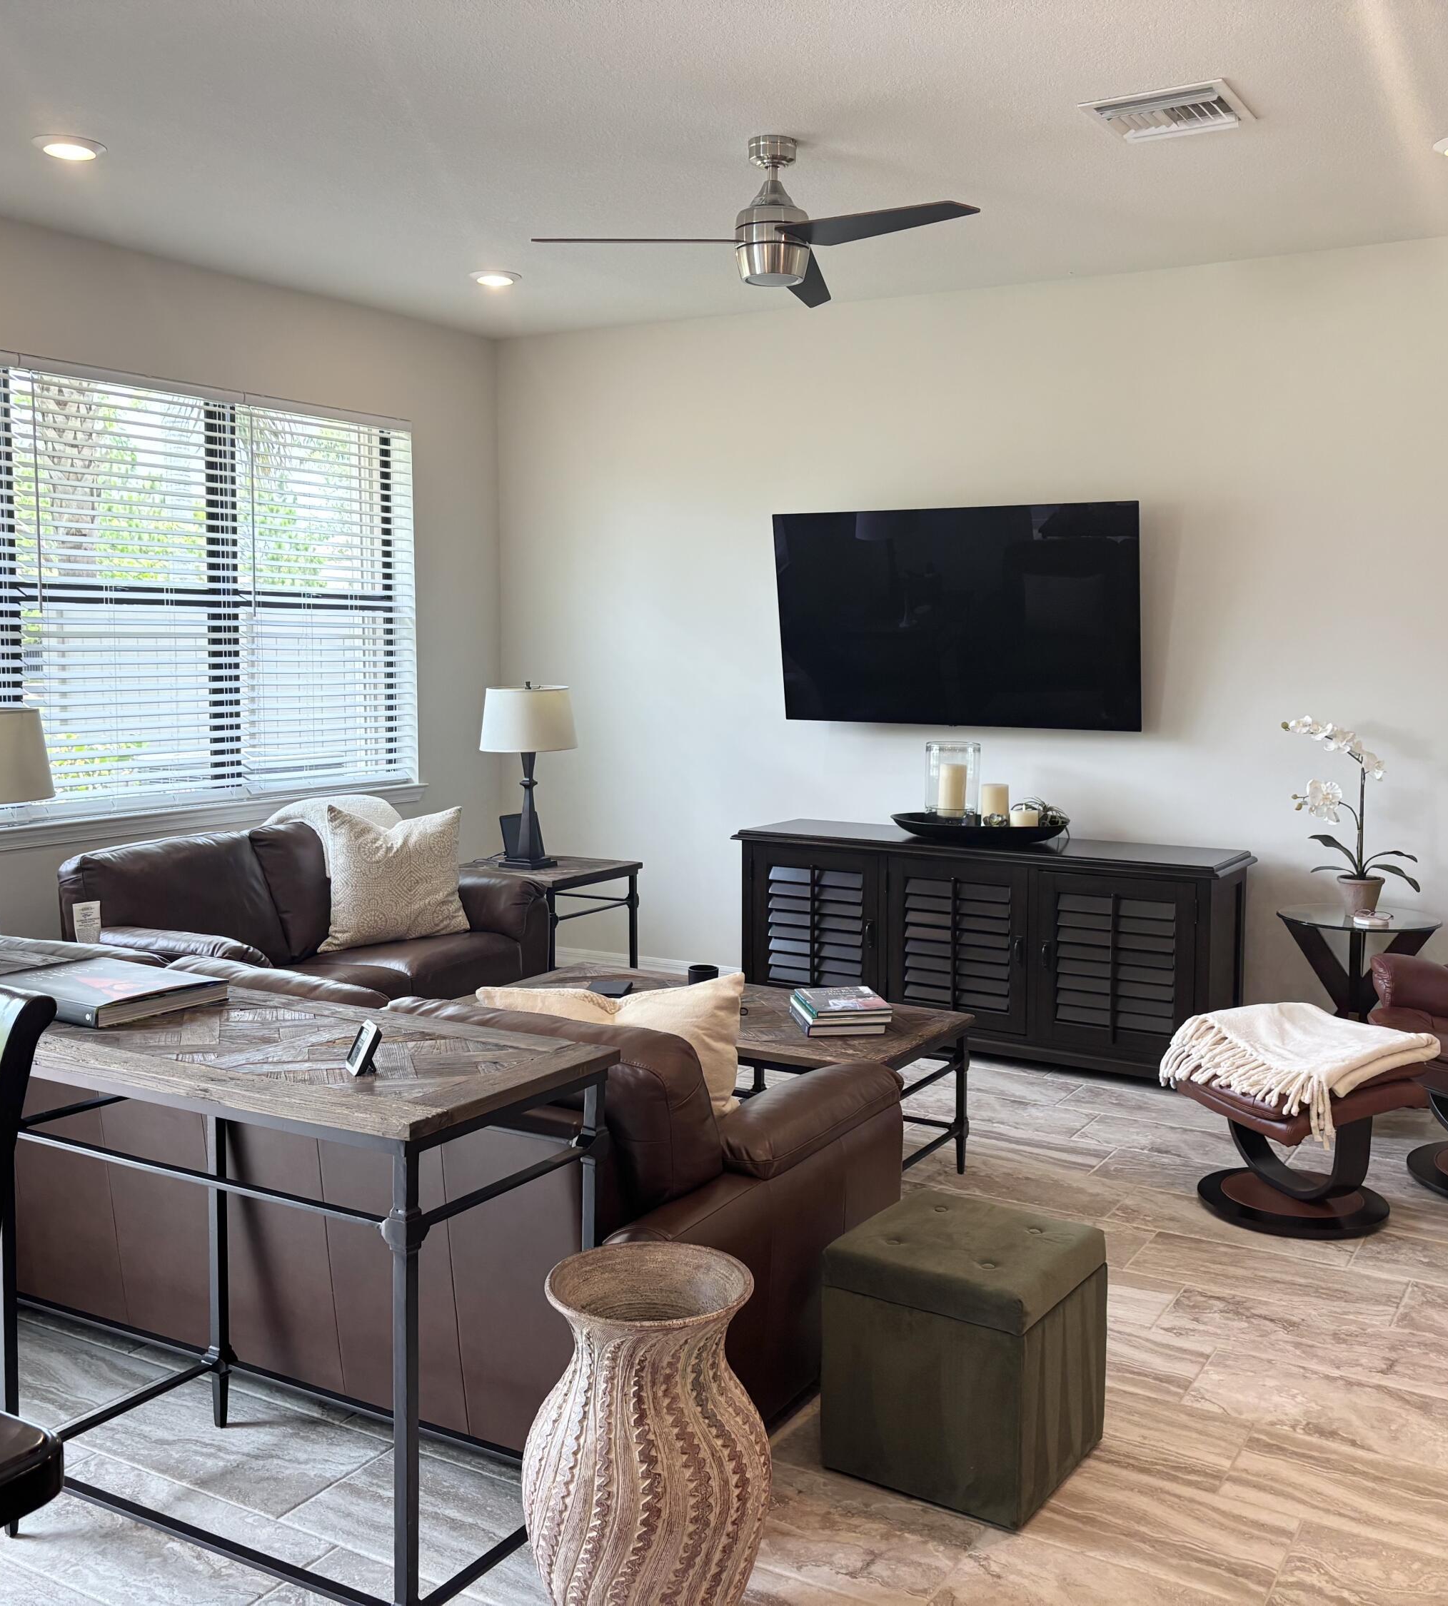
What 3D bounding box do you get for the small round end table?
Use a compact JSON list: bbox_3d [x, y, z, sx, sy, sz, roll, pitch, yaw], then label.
[{"bbox_3d":[2.061,0.679,5.248,0.500,0.615,0.500,4,7,31],"label":"small round end table"}]

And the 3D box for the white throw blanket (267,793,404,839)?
[{"bbox_3d":[-1.467,0.147,6.126,0.290,0.340,0.580,4,7,30],"label":"white throw blanket"}]

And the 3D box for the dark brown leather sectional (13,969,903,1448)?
[{"bbox_3d":[-0.761,0.735,3.627,2.100,0.870,1.040,4,7,31],"label":"dark brown leather sectional"}]

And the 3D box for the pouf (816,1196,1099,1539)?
[{"bbox_3d":[0.449,1.032,3.050,0.397,0.425,0.398,4,7,31],"label":"pouf"}]

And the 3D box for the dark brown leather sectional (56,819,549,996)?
[{"bbox_3d":[-1.380,0.530,5.380,0.940,0.830,1.590,4,7,31],"label":"dark brown leather sectional"}]

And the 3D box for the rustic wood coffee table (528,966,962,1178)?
[{"bbox_3d":[-0.054,0.809,4.593,1.340,0.450,0.695,4,7,31],"label":"rustic wood coffee table"}]

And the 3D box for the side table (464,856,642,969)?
[{"bbox_3d":[-0.779,0.544,6.713,0.650,0.560,0.630,4,7,31],"label":"side table"}]

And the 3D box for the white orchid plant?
[{"bbox_3d":[2.027,0.010,5.170,0.440,0.620,0.260,4,7,31],"label":"white orchid plant"}]

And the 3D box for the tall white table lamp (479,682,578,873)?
[{"bbox_3d":[-0.829,-0.129,6.788,0.410,0.760,0.410,0,6,0],"label":"tall white table lamp"}]

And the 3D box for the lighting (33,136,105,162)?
[{"bbox_3d":[-1.776,-1.777,4.380,0.190,0.020,0.190,0,6,0],"label":"lighting"}]

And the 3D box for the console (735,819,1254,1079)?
[{"bbox_3d":[0.966,0.514,6.089,1.880,0.760,0.515,4,7,31],"label":"console"}]

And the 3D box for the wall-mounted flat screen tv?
[{"bbox_3d":[0.876,-0.710,6.156,1.450,0.832,0.060,4,16,29],"label":"wall-mounted flat screen tv"}]

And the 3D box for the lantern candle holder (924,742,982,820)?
[{"bbox_3d":[0.871,-0.083,6.119,0.202,0.280,0.202,0,6,0],"label":"lantern candle holder"}]

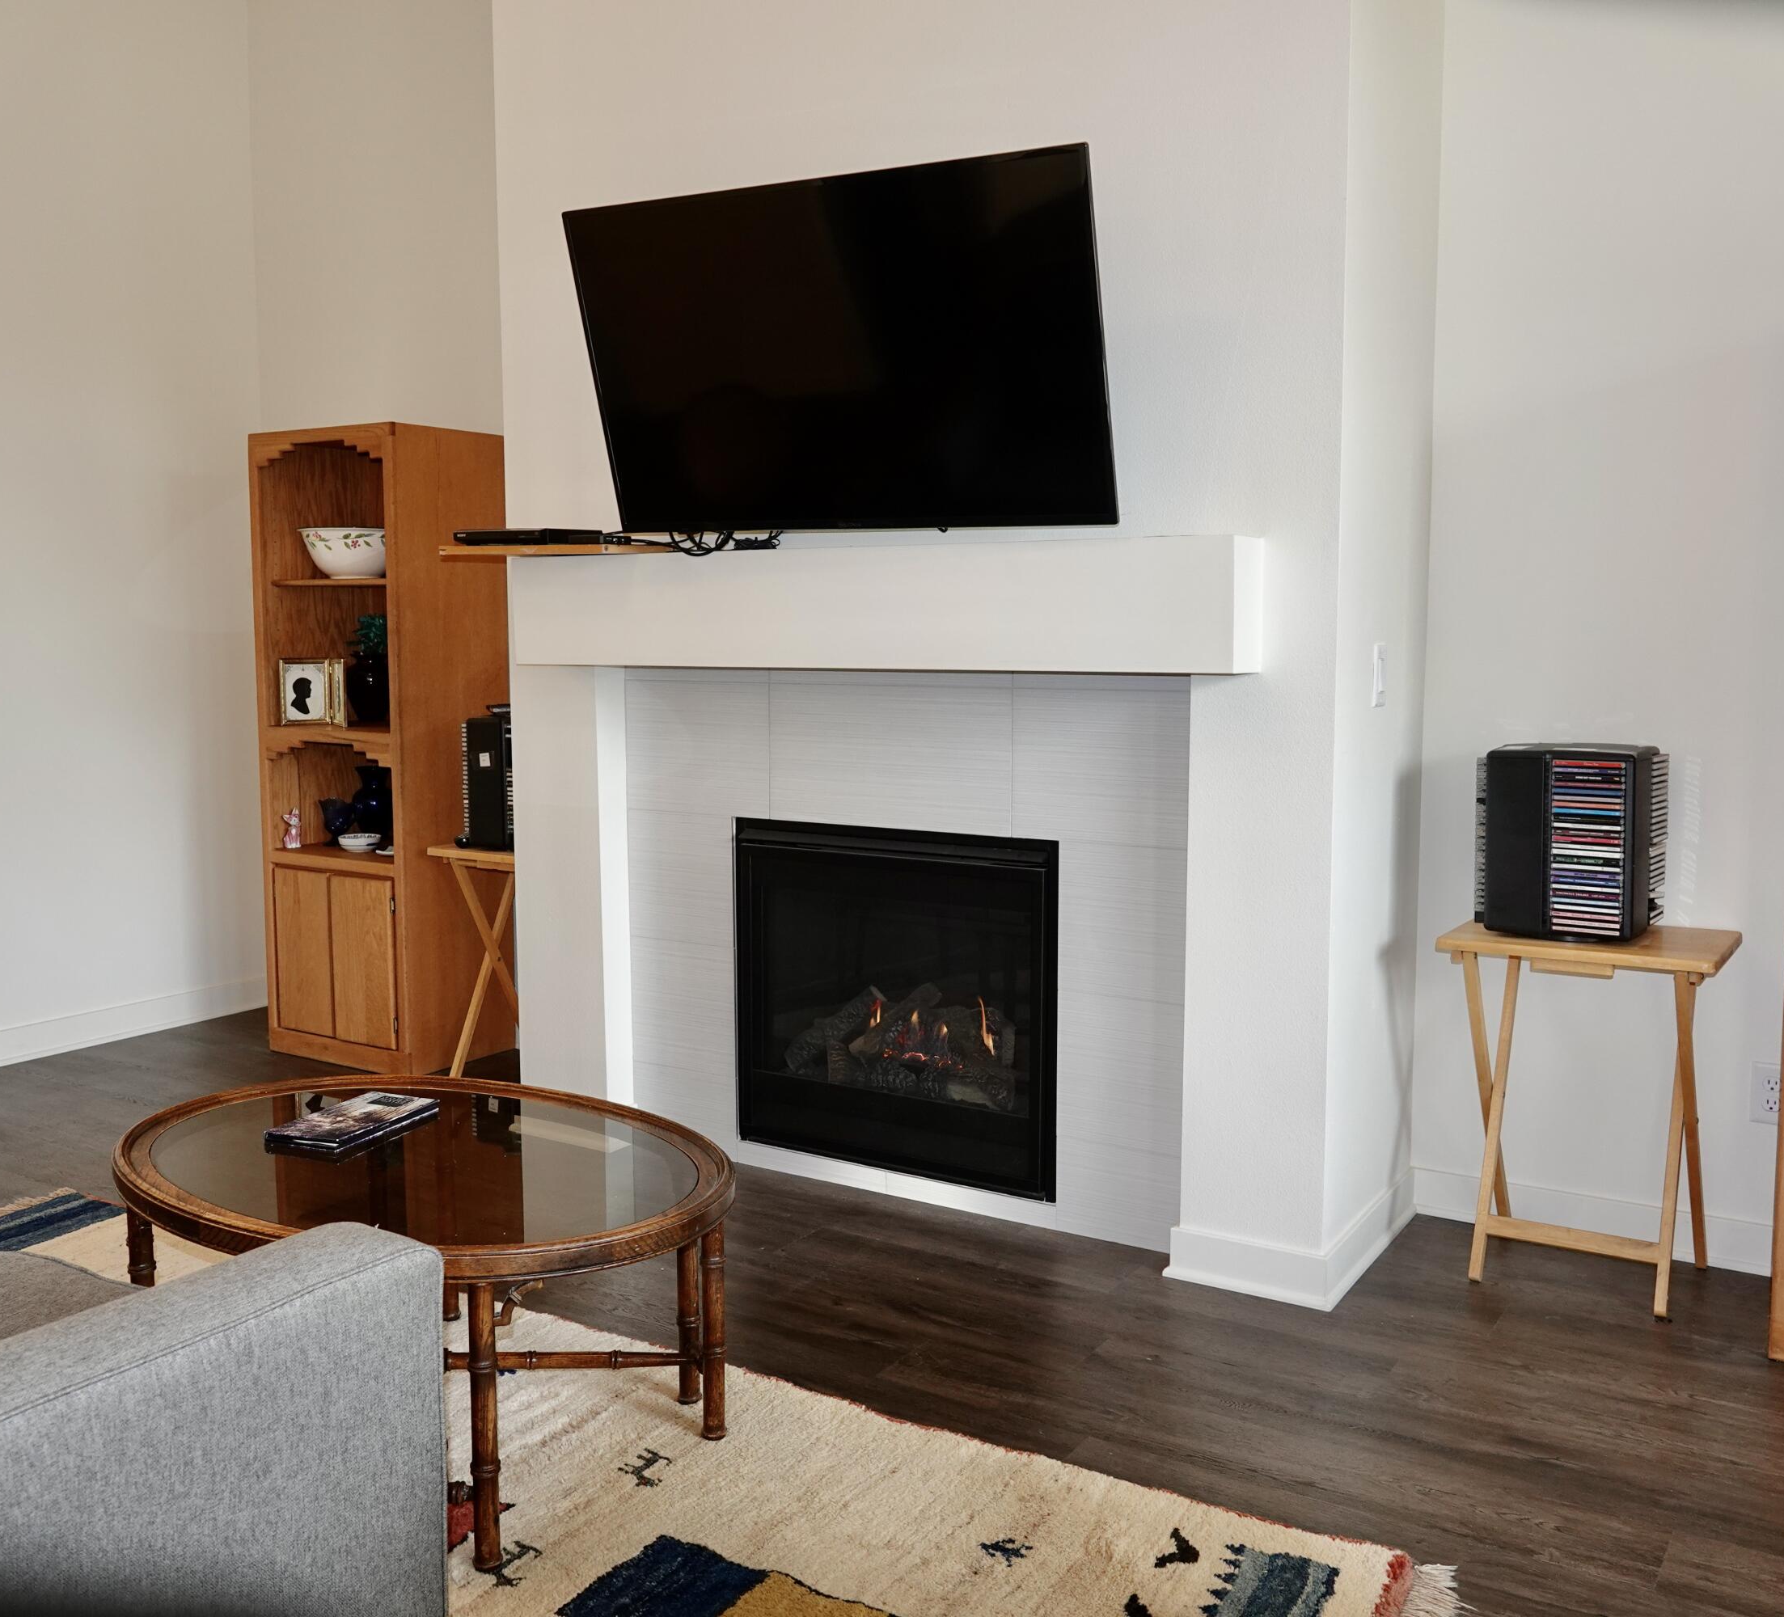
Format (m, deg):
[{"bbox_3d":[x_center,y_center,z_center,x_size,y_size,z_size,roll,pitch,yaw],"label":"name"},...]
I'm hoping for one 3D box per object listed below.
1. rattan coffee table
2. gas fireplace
[{"bbox_3d":[-0.718,0.730,2.462,1.028,0.439,0.684,3,7,32],"label":"rattan coffee table"},{"bbox_3d":[0.069,0.408,3.644,0.814,0.755,0.310,3,7,32],"label":"gas fireplace"}]

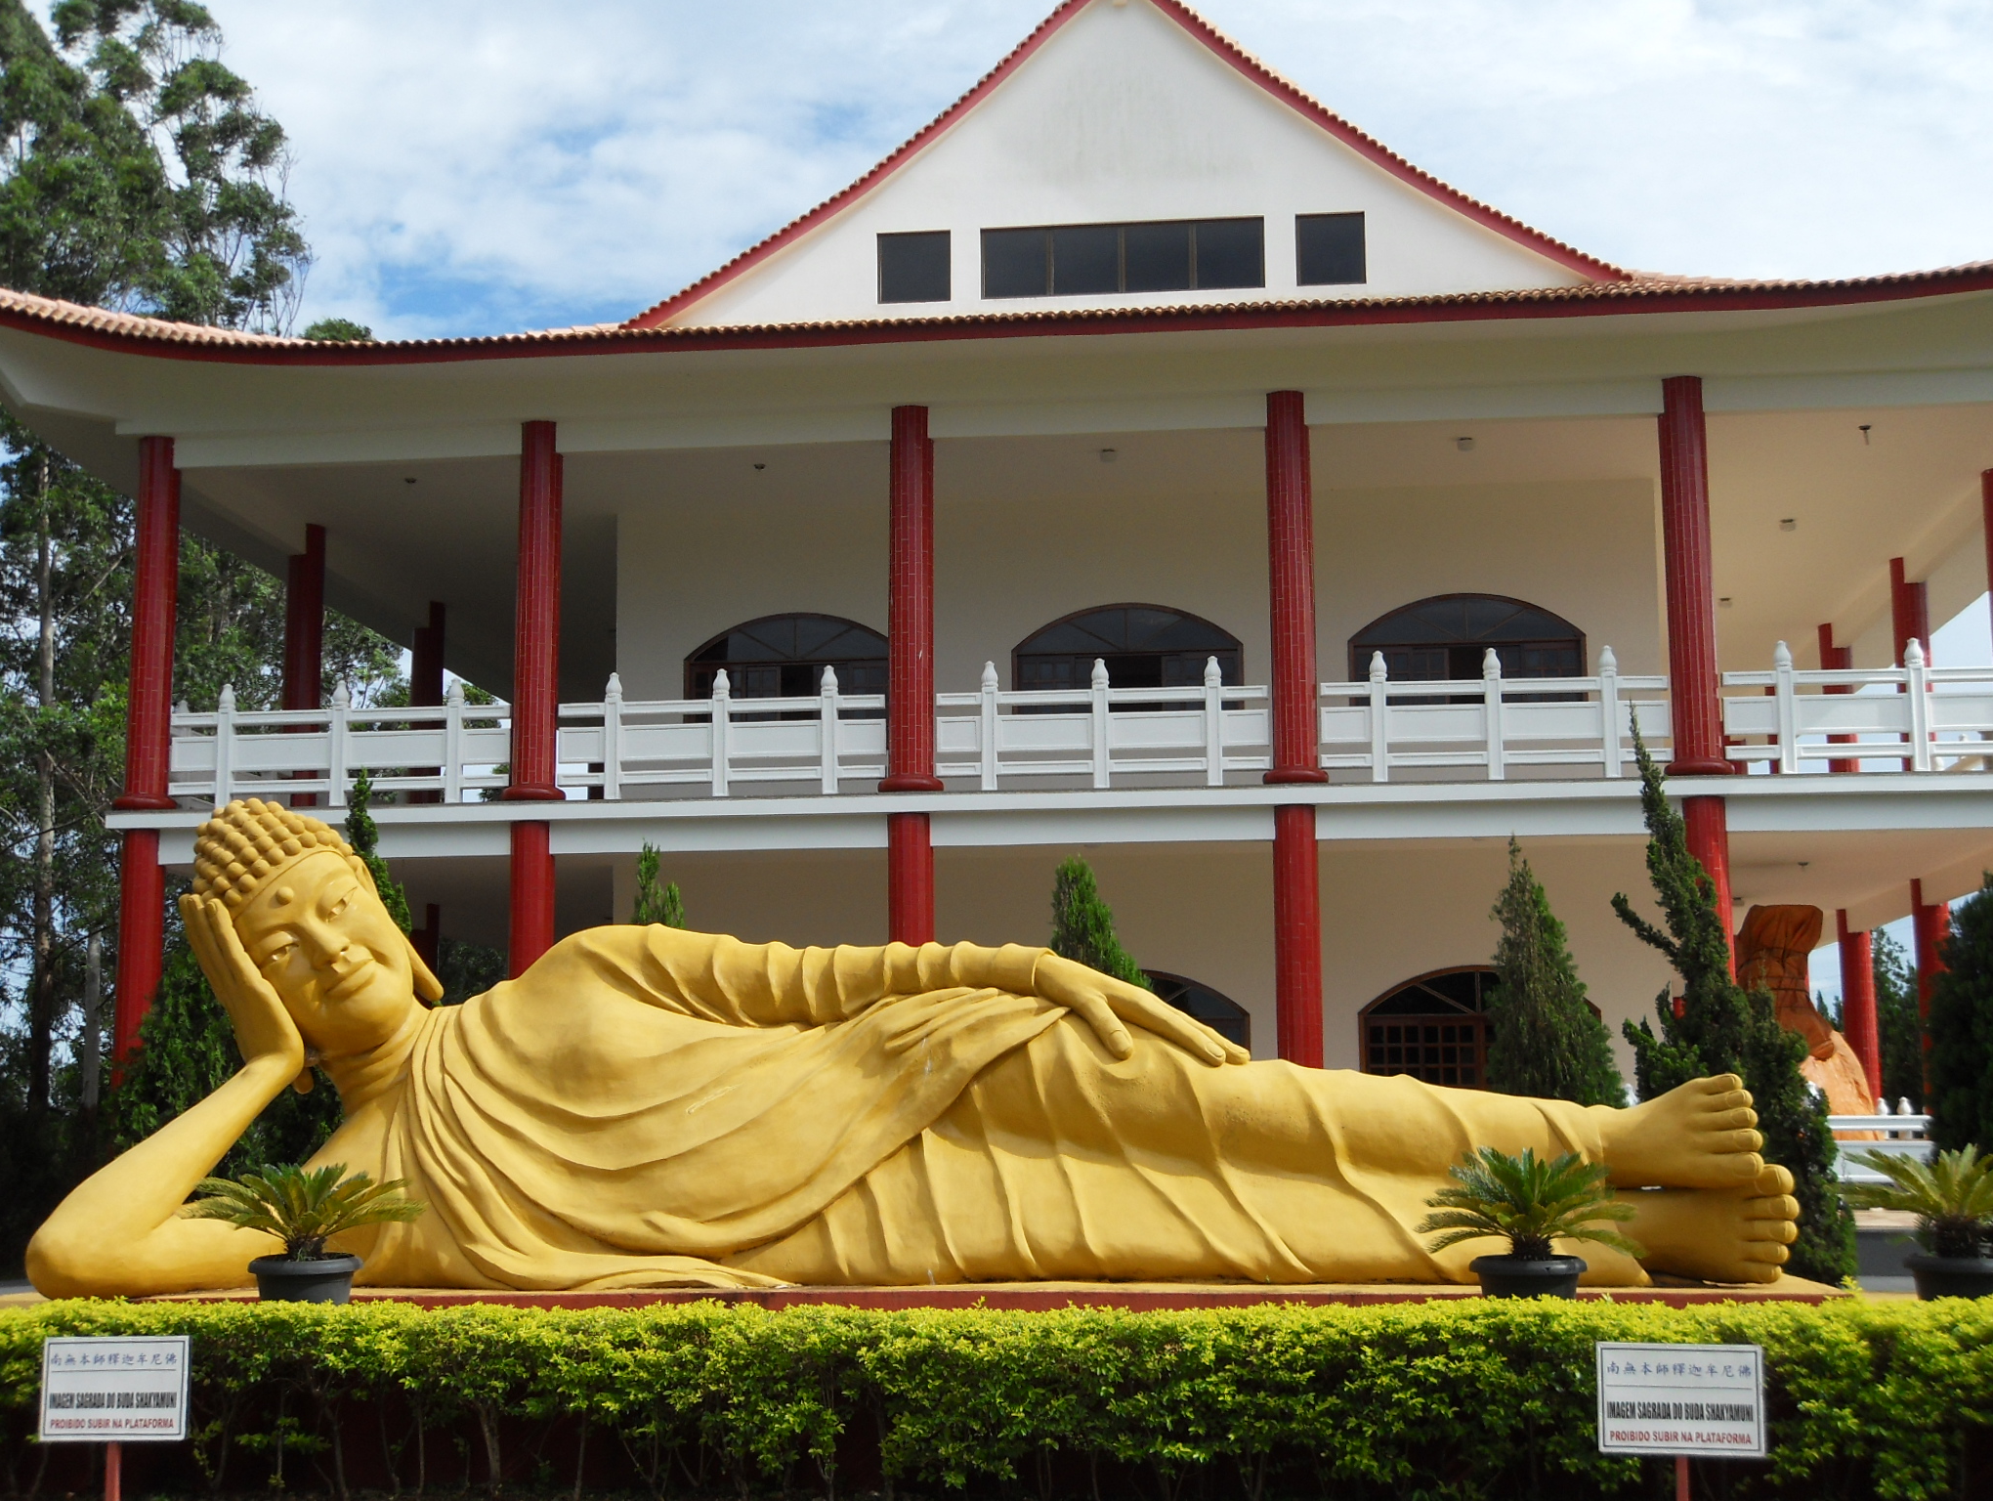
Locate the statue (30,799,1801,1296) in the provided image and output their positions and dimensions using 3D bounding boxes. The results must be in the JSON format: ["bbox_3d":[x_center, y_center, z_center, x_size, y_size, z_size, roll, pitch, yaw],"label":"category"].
[{"bbox_3d":[-0.409,1.369,12.086,8.300,2.378,1.800,-1,-8,6],"label":"statue"}]

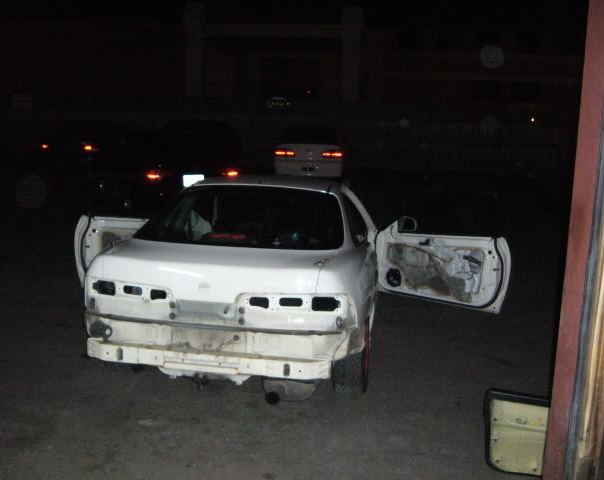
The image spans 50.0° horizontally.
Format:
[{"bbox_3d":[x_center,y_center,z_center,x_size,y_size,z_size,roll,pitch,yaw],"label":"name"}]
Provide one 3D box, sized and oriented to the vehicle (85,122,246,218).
[{"bbox_3d":[-1.943,-1.565,12.791,1.760,1.600,4.500,0,11,-4],"label":"vehicle"}]

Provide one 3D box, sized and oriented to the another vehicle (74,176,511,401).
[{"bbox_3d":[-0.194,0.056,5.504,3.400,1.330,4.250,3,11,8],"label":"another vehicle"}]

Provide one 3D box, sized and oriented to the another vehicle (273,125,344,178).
[{"bbox_3d":[0.195,-2.431,17.848,1.720,1.380,4.550,1,11,1],"label":"another vehicle"}]

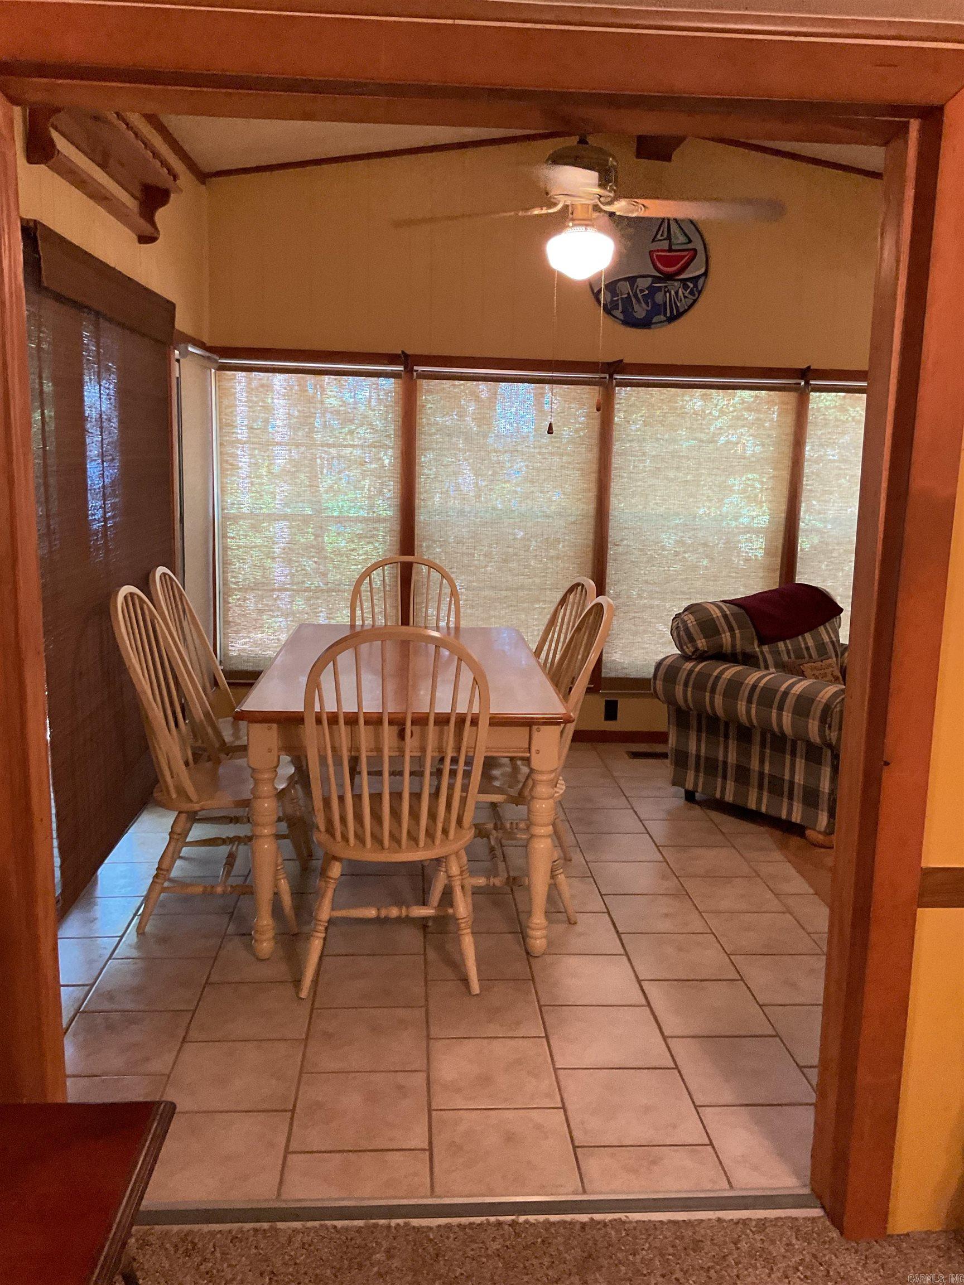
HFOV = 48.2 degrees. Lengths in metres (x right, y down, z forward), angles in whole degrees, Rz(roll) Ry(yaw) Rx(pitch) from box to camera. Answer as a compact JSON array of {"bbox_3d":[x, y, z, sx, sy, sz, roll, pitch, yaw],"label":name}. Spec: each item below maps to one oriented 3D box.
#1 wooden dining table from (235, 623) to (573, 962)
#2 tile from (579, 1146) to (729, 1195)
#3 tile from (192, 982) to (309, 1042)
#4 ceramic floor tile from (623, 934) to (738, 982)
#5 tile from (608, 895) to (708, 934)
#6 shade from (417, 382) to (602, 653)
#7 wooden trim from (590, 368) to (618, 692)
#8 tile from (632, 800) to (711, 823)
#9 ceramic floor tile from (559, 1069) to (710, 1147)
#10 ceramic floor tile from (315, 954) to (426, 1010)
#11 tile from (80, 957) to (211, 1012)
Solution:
[{"bbox_3d":[-0.268,0.435,3.837,0.945,0.755,1.576,1,9,-4],"label":"wooden dining table"},{"bbox_3d":[0.354,1.105,2.246,0.296,0.010,0.143,1,10,-4],"label":"tile"},{"bbox_3d":[-0.603,0.979,2.853,0.298,0.010,0.298,1,10,-4],"label":"tile"},{"bbox_3d":[0.606,0.971,3.322,0.304,0.010,0.306,1,10,-4],"label":"ceramic floor tile"},{"bbox_3d":[0.570,0.894,3.540,0.298,0.010,0.298,1,10,-4],"label":"tile"},{"bbox_3d":[0.135,-0.600,5.545,0.960,1.520,0.060,1,10,-4],"label":"shade"},{"bbox_3d":[0.623,-0.576,5.630,0.080,1.694,0.030,1,10,-4],"label":"wooden trim"},{"bbox_3d":[0.822,0.739,4.737,0.304,0.010,0.306,1,10,-4],"label":"tile"},{"bbox_3d":[0.348,1.094,2.535,0.304,0.010,0.304,1,10,-4],"label":"ceramic floor tile"},{"bbox_3d":[-0.318,0.981,3.113,0.304,0.010,0.306,1,10,-4],"label":"ceramic floor tile"},{"bbox_3d":[-0.940,0.975,3.061,0.304,0.010,0.304,1,10,-4],"label":"tile"}]

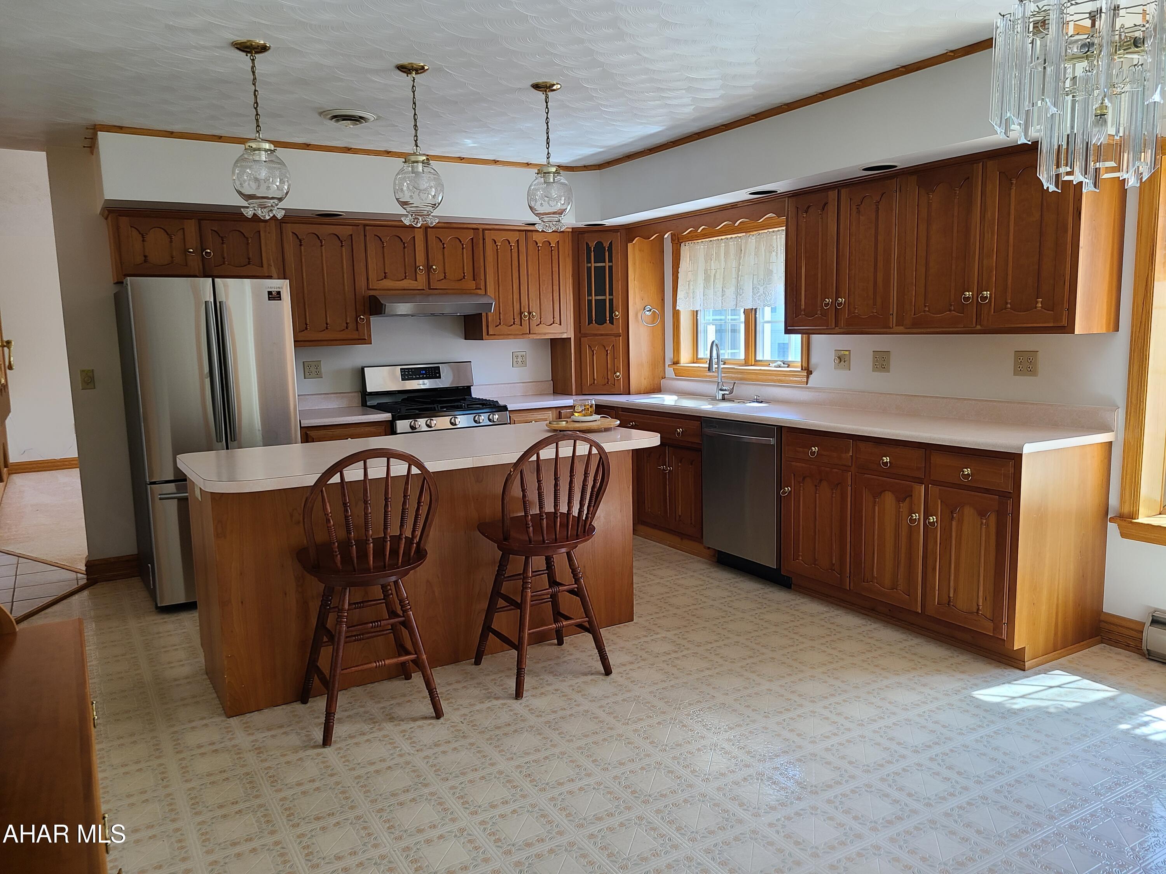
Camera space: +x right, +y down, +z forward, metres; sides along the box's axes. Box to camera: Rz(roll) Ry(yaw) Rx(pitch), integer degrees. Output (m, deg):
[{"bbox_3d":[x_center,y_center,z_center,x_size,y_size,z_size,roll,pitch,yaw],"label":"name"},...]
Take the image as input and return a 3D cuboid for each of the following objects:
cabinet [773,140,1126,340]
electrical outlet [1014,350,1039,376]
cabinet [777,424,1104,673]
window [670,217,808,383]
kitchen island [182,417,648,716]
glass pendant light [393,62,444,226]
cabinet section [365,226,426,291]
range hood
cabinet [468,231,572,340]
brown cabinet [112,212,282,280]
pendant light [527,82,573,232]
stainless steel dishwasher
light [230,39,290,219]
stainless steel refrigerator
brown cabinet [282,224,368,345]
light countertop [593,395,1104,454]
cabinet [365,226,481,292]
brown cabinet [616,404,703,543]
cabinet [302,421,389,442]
[{"bbox_3d":[1.629,-0.867,4.134,0.322,0.751,1.617,-6,8,-30],"label":"cabinet"},{"bbox_3d":[1.983,-0.329,3.920,0.012,0.116,0.118,-6,8,-30],"label":"electrical outlet"},{"bbox_3d":[1.623,0.414,4.130,0.627,0.882,1.315,-6,8,-30],"label":"cabinet"},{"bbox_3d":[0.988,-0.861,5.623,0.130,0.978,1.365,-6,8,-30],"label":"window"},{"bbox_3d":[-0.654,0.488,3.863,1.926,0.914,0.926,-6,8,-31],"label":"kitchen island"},{"bbox_3d":[-0.674,-1.175,3.541,0.203,0.620,0.203,-6,8,-30],"label":"glass pendant light"},{"bbox_3d":[-1.247,-1.123,5.578,0.366,0.384,0.344,-6,9,-30],"label":"cabinet section"},{"bbox_3d":[-1.008,-0.852,5.613,0.760,0.142,0.541,-6,8,-30],"label":"range hood"},{"bbox_3d":[-0.444,-1.041,6.006,0.668,0.737,0.335,-6,8,-30],"label":"cabinet"},{"bbox_3d":[-2.186,-1.051,4.976,0.884,0.373,0.335,-6,8,-30],"label":"brown cabinet"},{"bbox_3d":[-0.148,-1.212,3.801,0.202,0.628,0.202,-1,7,0],"label":"pendant light"},{"bbox_3d":[1.110,0.293,4.960,0.622,0.800,0.623,-6,8,-30],"label":"stainless steel dishwasher"},{"bbox_3d":[-1.202,-1.131,3.228,0.211,0.605,0.211,-6,8,-30],"label":"light"},{"bbox_3d":[-2.049,-0.007,4.863,0.775,1.692,0.820,-6,8,-33],"label":"stainless steel refrigerator"},{"bbox_3d":[-1.596,-0.928,5.338,0.485,0.737,0.335,-6,8,-30],"label":"brown cabinet"},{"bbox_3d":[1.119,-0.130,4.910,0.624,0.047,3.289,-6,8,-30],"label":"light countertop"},{"bbox_3d":[-1.067,-1.143,5.668,0.770,0.434,0.331,-6,8,-30],"label":"cabinet"},{"bbox_3d":[0.736,0.220,5.579,0.610,0.812,0.930,-6,8,-30],"label":"brown cabinet"},{"bbox_3d":[-1.518,0.328,5.391,0.530,0.871,0.620,-6,8,-30],"label":"cabinet"}]

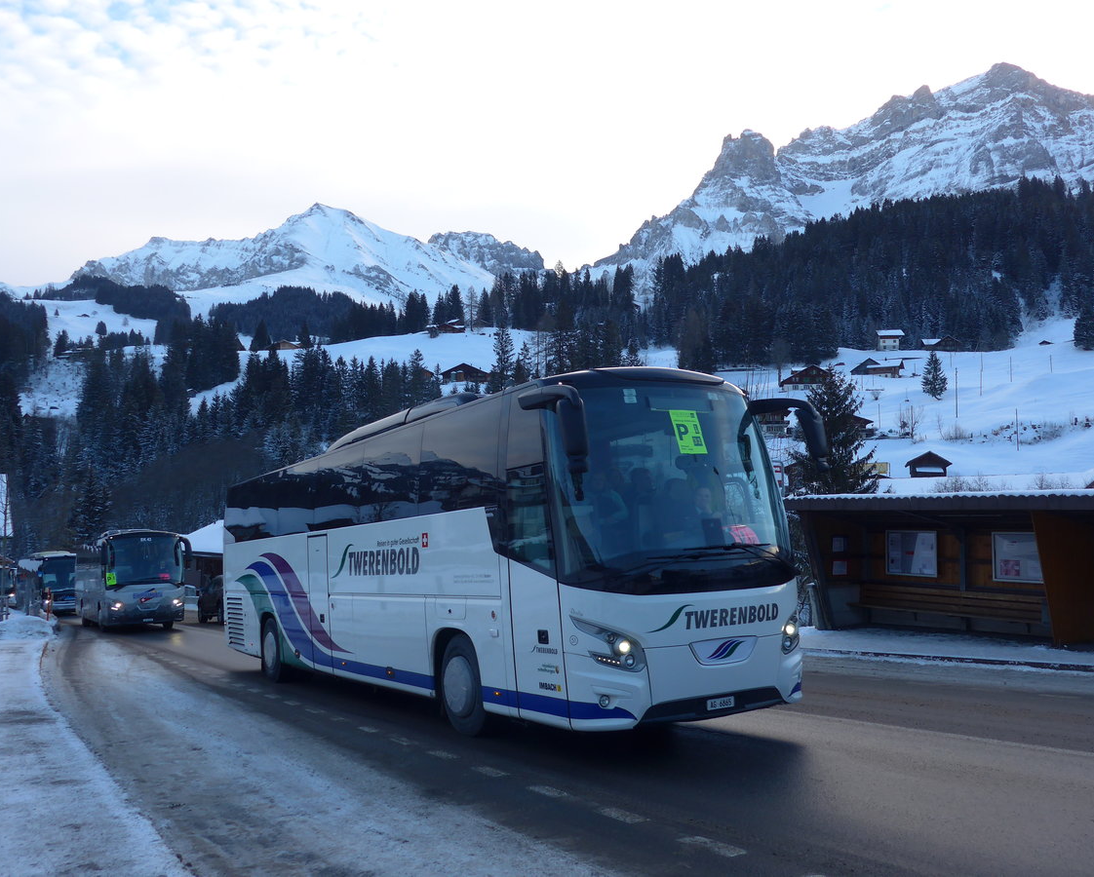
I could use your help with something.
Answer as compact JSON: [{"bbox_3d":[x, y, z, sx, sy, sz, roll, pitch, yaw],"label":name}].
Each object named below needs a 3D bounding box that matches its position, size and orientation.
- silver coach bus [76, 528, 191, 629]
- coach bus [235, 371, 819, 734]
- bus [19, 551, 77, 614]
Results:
[{"bbox_3d":[-16.840,5.620,39.100,2.570,3.500,12.400,1,-7,-30],"label":"silver coach bus"},{"bbox_3d":[-1.860,1.690,14.104,2.620,3.700,12.750,1,-8,-32],"label":"coach bus"},{"bbox_3d":[-29.600,8.660,58.800,2.530,3.420,11.200,2,-7,-34],"label":"bus"}]

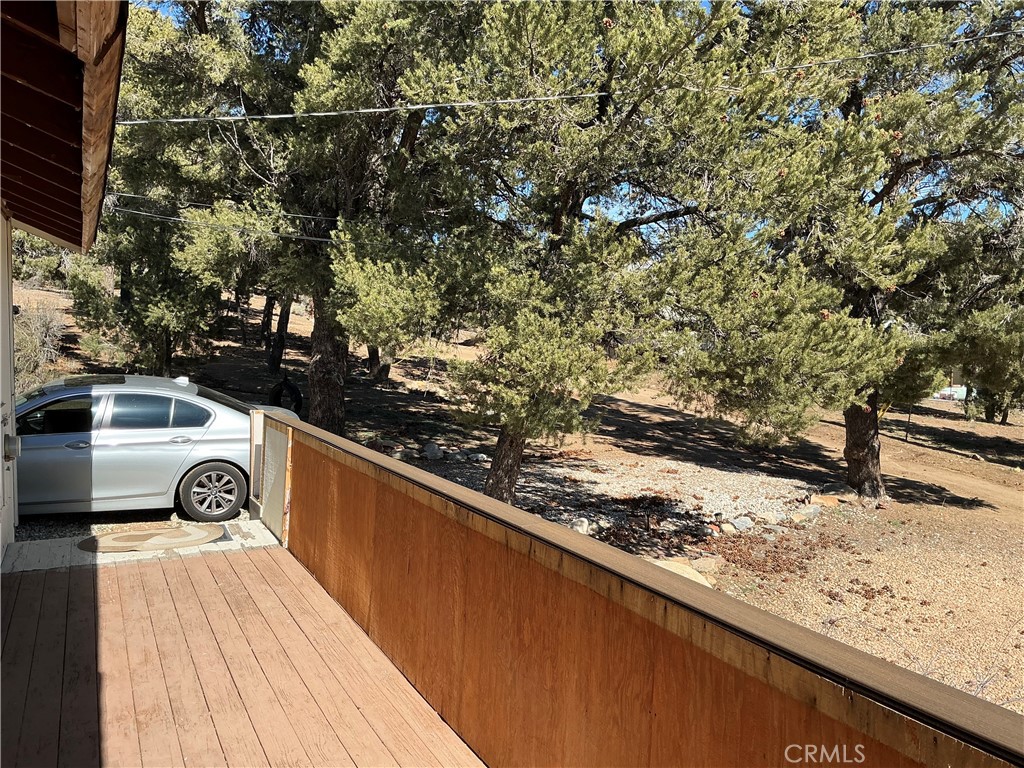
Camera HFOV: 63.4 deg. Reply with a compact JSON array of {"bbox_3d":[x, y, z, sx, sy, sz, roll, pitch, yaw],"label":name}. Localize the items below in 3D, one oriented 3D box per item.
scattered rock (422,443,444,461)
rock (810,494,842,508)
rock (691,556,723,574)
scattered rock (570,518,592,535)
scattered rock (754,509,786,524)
[{"bbox_3d":[-1.320,1.122,13.940,0.367,0.294,0.294,1,3,-5],"label":"scattered rock"},{"bbox_3d":[4.176,1.551,10.990,0.420,0.153,0.294,2,3,21],"label":"rock"},{"bbox_3d":[1.806,1.672,7.680,0.293,0.130,0.249,2,3,14],"label":"rock"},{"bbox_3d":[0.769,1.563,9.148,0.241,0.158,0.205,1,3,5],"label":"scattered rock"},{"bbox_3d":[3.121,1.588,9.989,0.381,0.160,0.286,2,3,18],"label":"scattered rock"}]

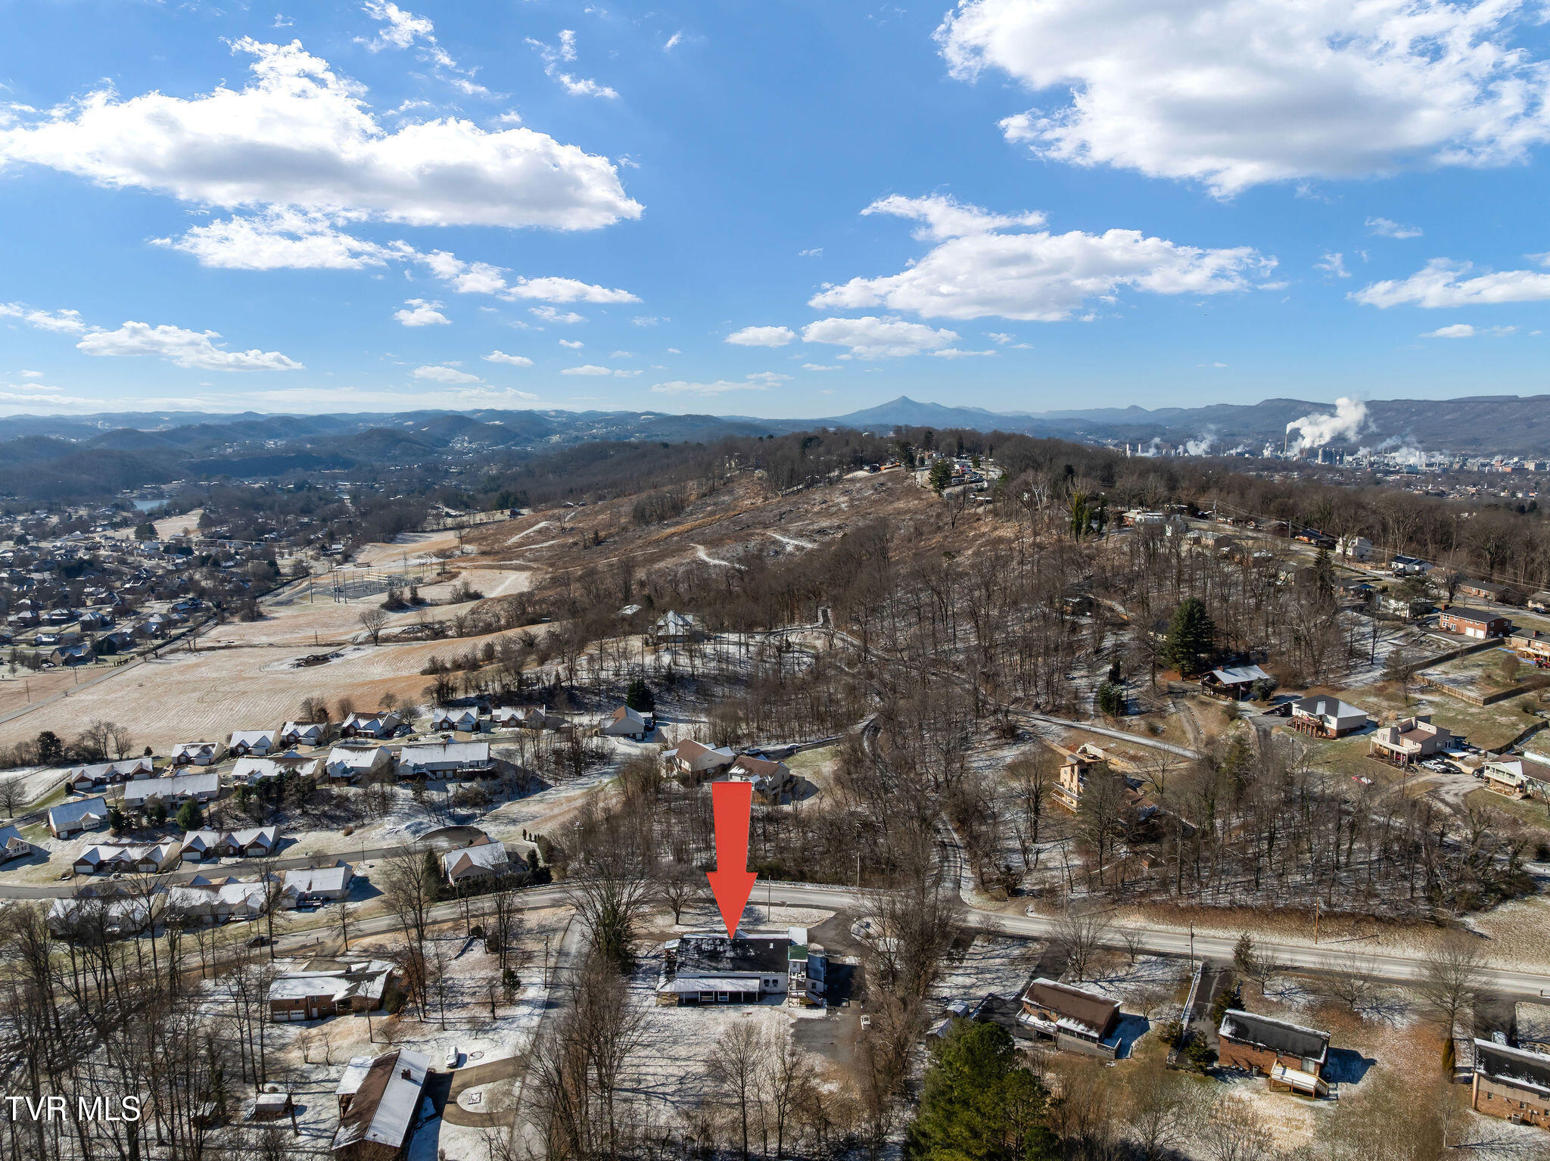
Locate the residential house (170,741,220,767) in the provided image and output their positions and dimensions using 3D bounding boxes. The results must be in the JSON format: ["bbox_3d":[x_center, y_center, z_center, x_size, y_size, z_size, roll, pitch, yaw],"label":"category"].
[{"bbox_3d":[-221.820,65.520,413.280,14.000,5.900,15.500,-2,9,-12],"label":"residential house"}]

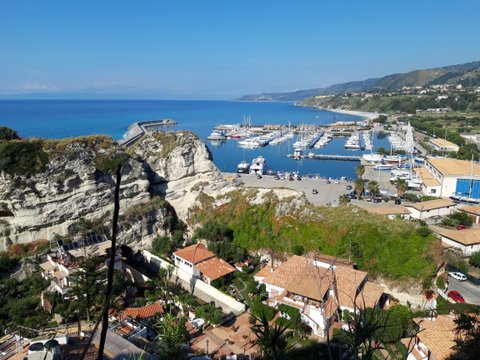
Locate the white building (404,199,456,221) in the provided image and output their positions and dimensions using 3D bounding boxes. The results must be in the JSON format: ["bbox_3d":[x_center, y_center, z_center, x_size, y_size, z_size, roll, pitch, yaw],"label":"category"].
[{"bbox_3d":[91.101,13.237,172.642,28.000,5.000,10.600,-6,14,-27],"label":"white building"}]

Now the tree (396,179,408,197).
[{"bbox_3d":[92.598,5.137,205.217,6.300,10.000,6.300,0,13,0],"label":"tree"}]

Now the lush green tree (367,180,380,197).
[{"bbox_3d":[76.115,5.625,205.326,6.300,9.000,6.300,0,13,0],"label":"lush green tree"}]

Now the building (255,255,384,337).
[{"bbox_3d":[17.509,25.066,81.636,25.000,8.400,16.300,8,15,32],"label":"building"}]

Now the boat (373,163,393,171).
[{"bbox_3d":[110.413,-10.035,276.831,14.000,4.800,4.200,1,13,5],"label":"boat"}]

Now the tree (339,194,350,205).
[{"bbox_3d":[56.263,10.238,193.919,5.800,5.000,5.800,0,13,0],"label":"tree"}]

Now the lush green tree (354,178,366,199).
[{"bbox_3d":[65.684,4.988,195.243,5.700,11.000,5.700,0,13,0],"label":"lush green tree"}]

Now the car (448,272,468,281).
[{"bbox_3d":[59.676,26.302,98.475,1.780,1.500,4.250,-8,15,-32],"label":"car"}]

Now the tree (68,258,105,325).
[{"bbox_3d":[-32.765,23.278,76.581,7.300,15.000,7.300,0,13,0],"label":"tree"}]

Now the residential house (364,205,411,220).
[{"bbox_3d":[67.527,14.733,166.085,20.500,4.800,9.500,1,13,2],"label":"residential house"}]

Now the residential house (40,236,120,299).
[{"bbox_3d":[-46.079,24.333,102.676,18.000,7.500,13.000,-8,15,-31],"label":"residential house"}]

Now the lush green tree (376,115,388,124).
[{"bbox_3d":[300.956,-126.307,760.572,19.000,17.000,18.000,0,13,0],"label":"lush green tree"}]

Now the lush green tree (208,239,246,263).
[{"bbox_3d":[-3.262,19.165,98.000,10.000,6.500,8.500,0,13,0],"label":"lush green tree"}]

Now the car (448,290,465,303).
[{"bbox_3d":[58.936,31.751,98.000,1.680,1.450,3.900,-8,15,-31],"label":"car"}]

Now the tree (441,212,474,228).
[{"bbox_3d":[92.154,16.215,152.492,11.500,5.500,8.000,0,13,0],"label":"tree"}]

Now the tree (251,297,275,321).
[{"bbox_3d":[4.681,26.630,75.000,4.900,4.600,4.900,0,13,0],"label":"tree"}]

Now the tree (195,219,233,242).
[{"bbox_3d":[-7.792,14.996,106.000,10.800,6.800,9.000,0,13,0],"label":"tree"}]

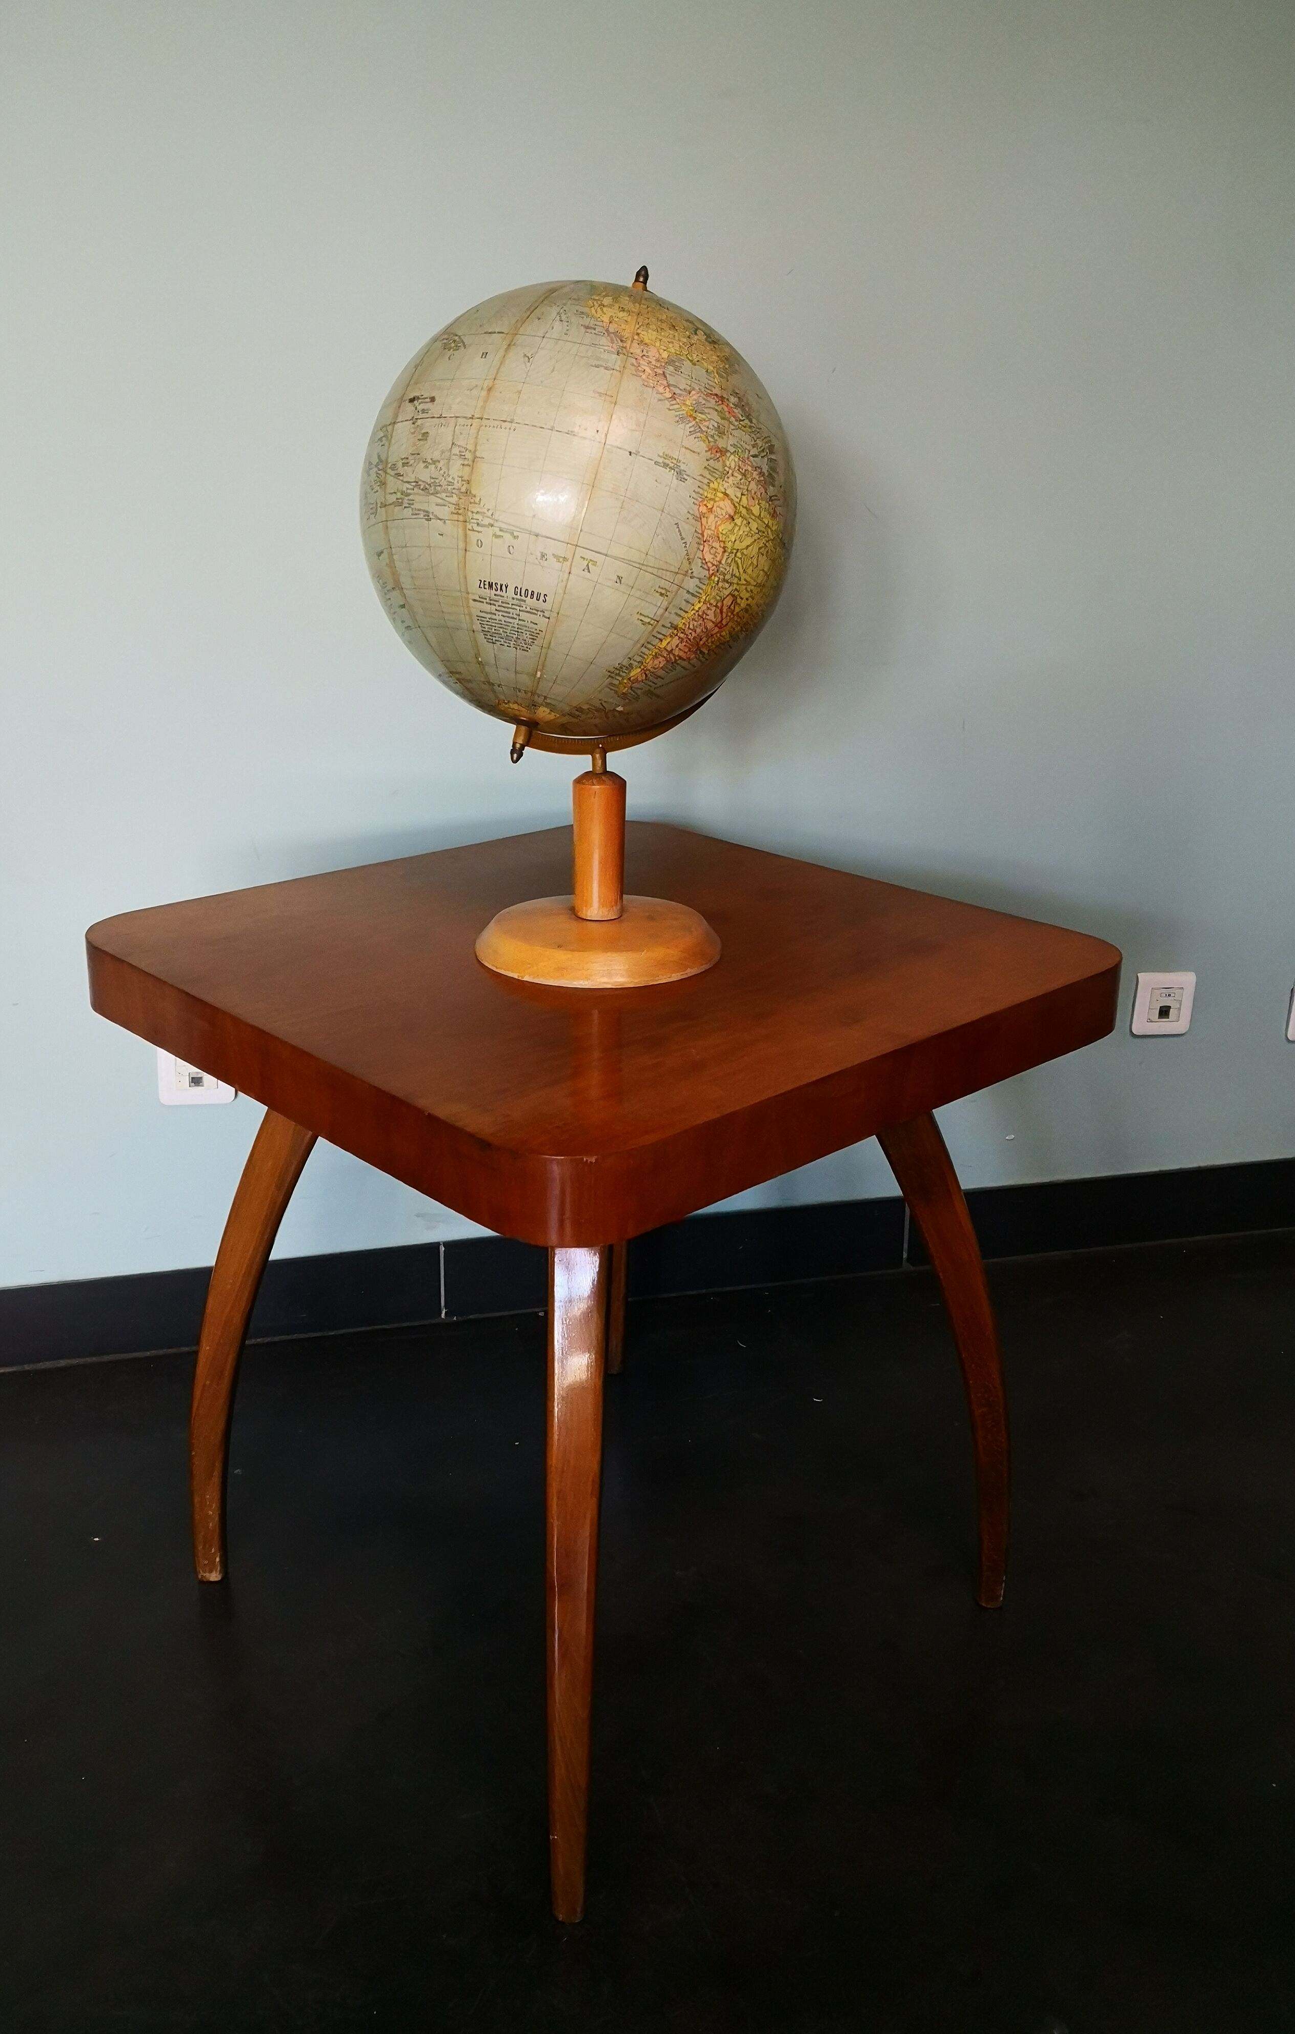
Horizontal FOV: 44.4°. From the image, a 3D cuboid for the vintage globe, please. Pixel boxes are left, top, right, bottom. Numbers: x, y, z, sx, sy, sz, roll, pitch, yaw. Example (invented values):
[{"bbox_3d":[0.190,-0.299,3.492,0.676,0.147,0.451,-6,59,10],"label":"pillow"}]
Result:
[{"bbox_3d":[-0.050,-0.364,1.158,0.317,0.317,0.317,1,20,0],"label":"vintage globe"}]

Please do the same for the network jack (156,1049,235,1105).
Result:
[{"bbox_3d":[-0.503,0.060,1.769,0.081,0.081,0.014,-4,20,-13],"label":"network jack"}]

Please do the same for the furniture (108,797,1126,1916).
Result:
[{"bbox_3d":[-0.041,0.236,1.405,0.634,0.640,0.634,-17,27,-40],"label":"furniture"}]

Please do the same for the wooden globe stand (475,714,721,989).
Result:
[{"bbox_3d":[-0.037,-0.131,1.236,0.194,0.166,0.194,1,20,0],"label":"wooden globe stand"}]

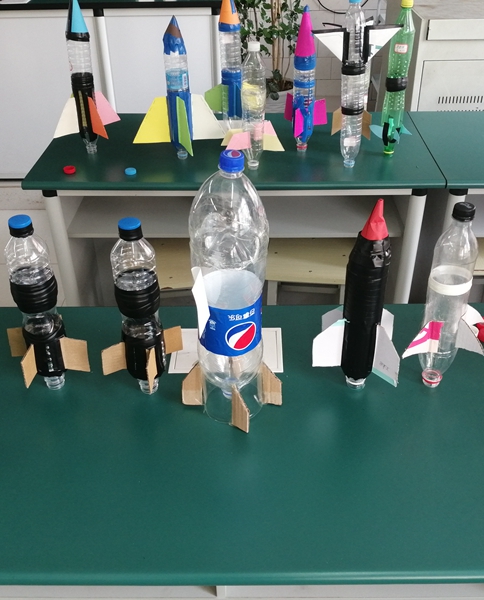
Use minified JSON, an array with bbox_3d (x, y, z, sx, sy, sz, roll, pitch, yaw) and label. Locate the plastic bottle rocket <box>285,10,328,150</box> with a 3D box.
[{"bbox_3d":[0.176,-0.611,1.693,0.120,0.392,0.120,8,35,12],"label":"plastic bottle rocket"}]

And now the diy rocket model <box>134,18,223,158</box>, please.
[{"bbox_3d":[-0.175,-0.573,1.653,0.235,0.373,0.220,-5,34,-7],"label":"diy rocket model"}]

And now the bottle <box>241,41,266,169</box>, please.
[{"bbox_3d":[0.033,-0.510,1.601,0.066,0.327,0.066,0,34,0],"label":"bottle"}]

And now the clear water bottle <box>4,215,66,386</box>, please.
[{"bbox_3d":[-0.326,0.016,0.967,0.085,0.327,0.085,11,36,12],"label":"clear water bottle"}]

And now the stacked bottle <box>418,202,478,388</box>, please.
[{"bbox_3d":[0.298,0.007,0.873,0.065,0.308,0.065,-1,34,1],"label":"stacked bottle"}]

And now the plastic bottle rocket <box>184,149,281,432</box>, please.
[{"bbox_3d":[-0.015,0.003,0.871,0.160,0.454,0.155,-8,37,-12],"label":"plastic bottle rocket"}]

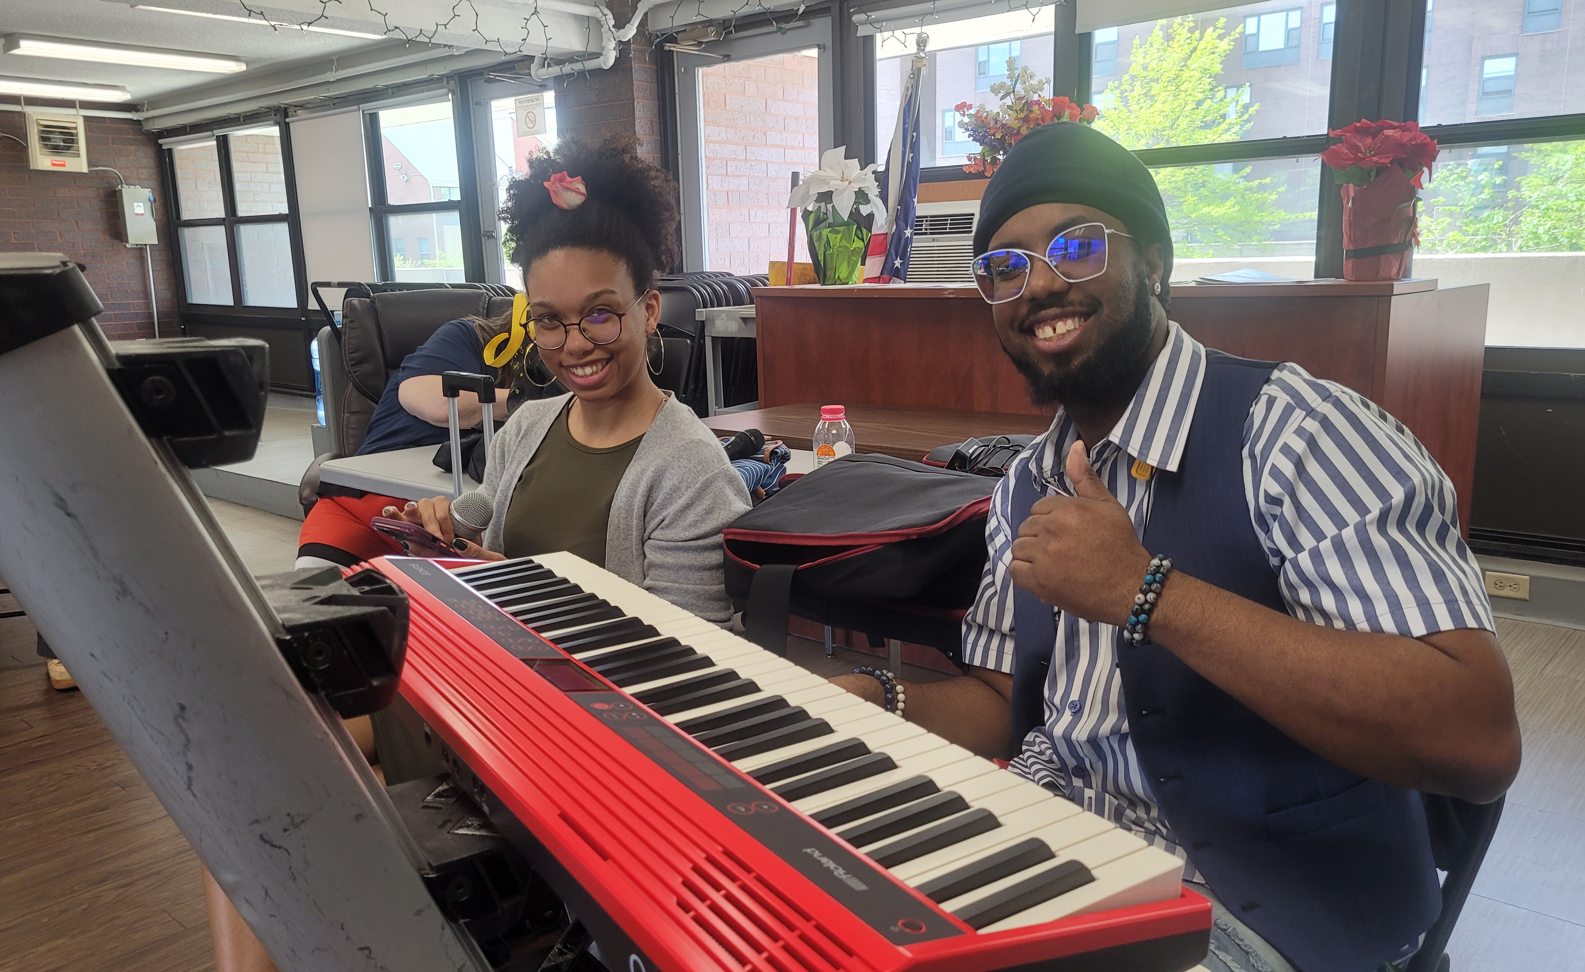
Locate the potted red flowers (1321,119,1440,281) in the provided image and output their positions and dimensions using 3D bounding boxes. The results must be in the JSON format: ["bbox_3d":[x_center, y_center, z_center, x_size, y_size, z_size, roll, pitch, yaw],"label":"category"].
[{"bbox_3d":[1.293,-0.629,2.636,0.260,0.365,0.260,8,15,40],"label":"potted red flowers"}]

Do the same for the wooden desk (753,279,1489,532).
[{"bbox_3d":[0.869,-0.054,3.438,1.790,1.065,0.930,8,15,40],"label":"wooden desk"}]

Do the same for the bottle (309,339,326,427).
[{"bbox_3d":[-1.897,-0.482,4.953,0.270,0.480,0.270,8,15,40],"label":"bottle"}]

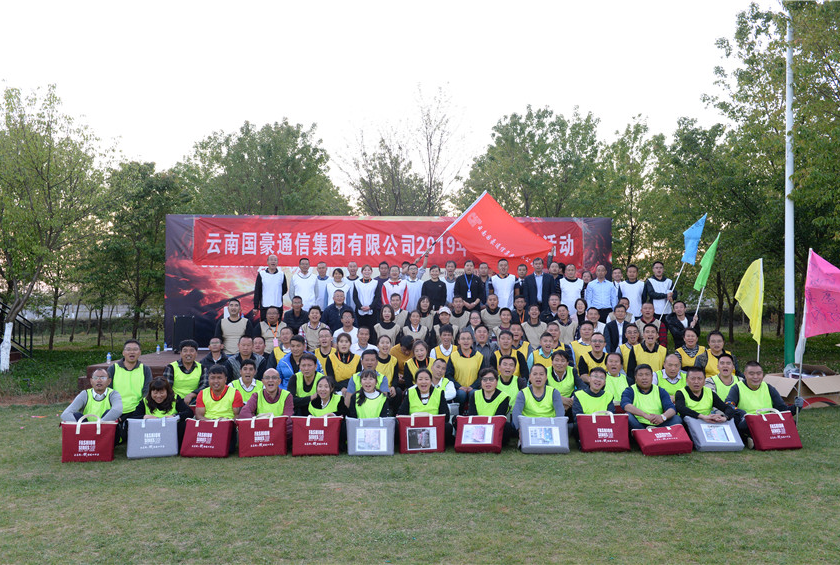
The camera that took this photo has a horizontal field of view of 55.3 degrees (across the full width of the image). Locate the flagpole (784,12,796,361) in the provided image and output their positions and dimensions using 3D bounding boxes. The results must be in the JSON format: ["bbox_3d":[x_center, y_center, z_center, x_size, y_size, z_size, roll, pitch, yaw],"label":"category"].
[{"bbox_3d":[6.450,-1.500,14.000,0.180,6.800,0.180,0,-1,0],"label":"flagpole"}]

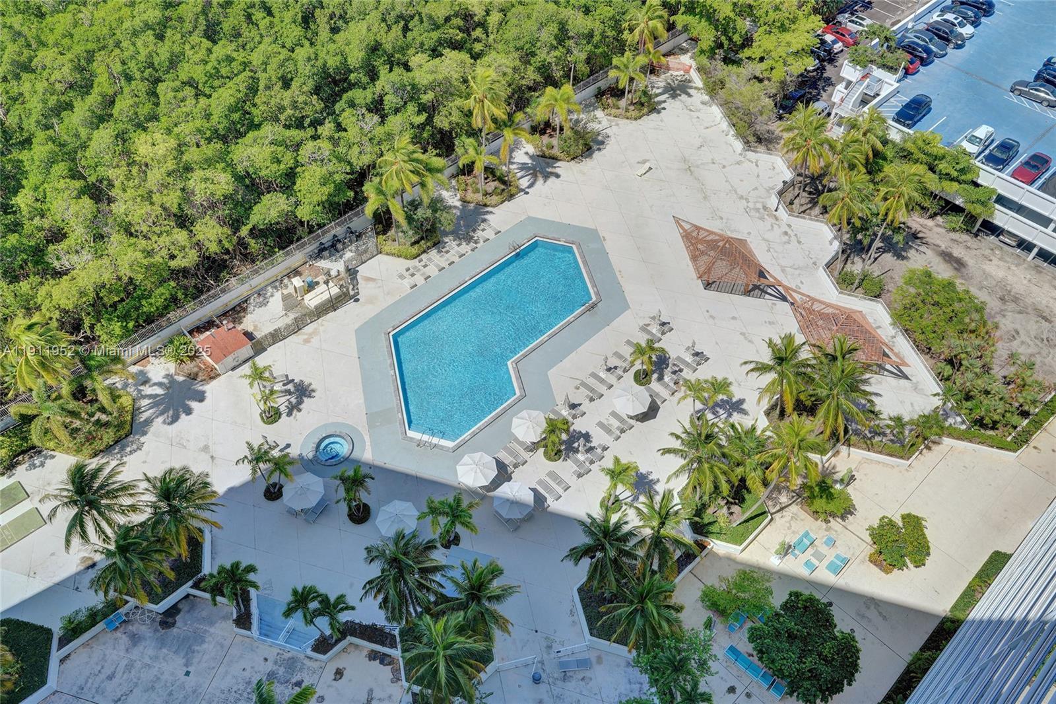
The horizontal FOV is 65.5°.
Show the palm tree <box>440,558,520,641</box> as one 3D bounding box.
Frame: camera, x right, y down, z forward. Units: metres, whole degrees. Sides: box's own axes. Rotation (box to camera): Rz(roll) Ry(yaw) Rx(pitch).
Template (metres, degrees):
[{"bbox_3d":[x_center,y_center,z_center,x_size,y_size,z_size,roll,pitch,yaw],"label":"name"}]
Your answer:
[{"bbox_3d":[-2.720,15.797,48.882,4.600,7.800,4.500,-2,51,0],"label":"palm tree"}]

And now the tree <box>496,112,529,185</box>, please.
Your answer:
[{"bbox_3d":[-1.603,-19.042,80.348,3.500,8.200,3.500,0,51,0],"label":"tree"}]

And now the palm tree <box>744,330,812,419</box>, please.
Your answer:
[{"bbox_3d":[17.518,2.338,59.201,5.100,8.180,5.100,-1,51,0],"label":"palm tree"}]

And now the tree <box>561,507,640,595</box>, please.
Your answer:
[{"bbox_3d":[4.650,12.804,51.085,4.600,6.900,4.600,0,51,0],"label":"tree"}]

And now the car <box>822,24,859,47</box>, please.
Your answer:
[{"bbox_3d":[38.872,-39.496,101.920,1.800,1.440,4.550,-35,59,-25],"label":"car"}]

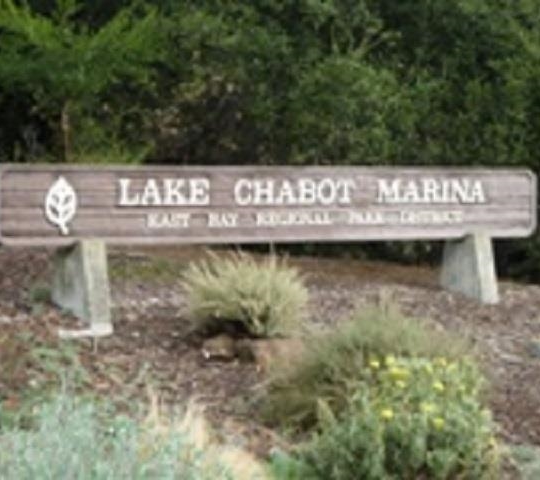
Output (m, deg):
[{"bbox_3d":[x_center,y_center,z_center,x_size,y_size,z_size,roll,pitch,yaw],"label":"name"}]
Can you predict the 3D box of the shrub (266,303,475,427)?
[{"bbox_3d":[0.679,0.891,14.450,1.460,0.880,1.300,0,1,0],"label":"shrub"}]

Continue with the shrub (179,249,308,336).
[{"bbox_3d":[-0.196,0.418,15.750,0.970,0.660,0.920,0,1,0],"label":"shrub"}]

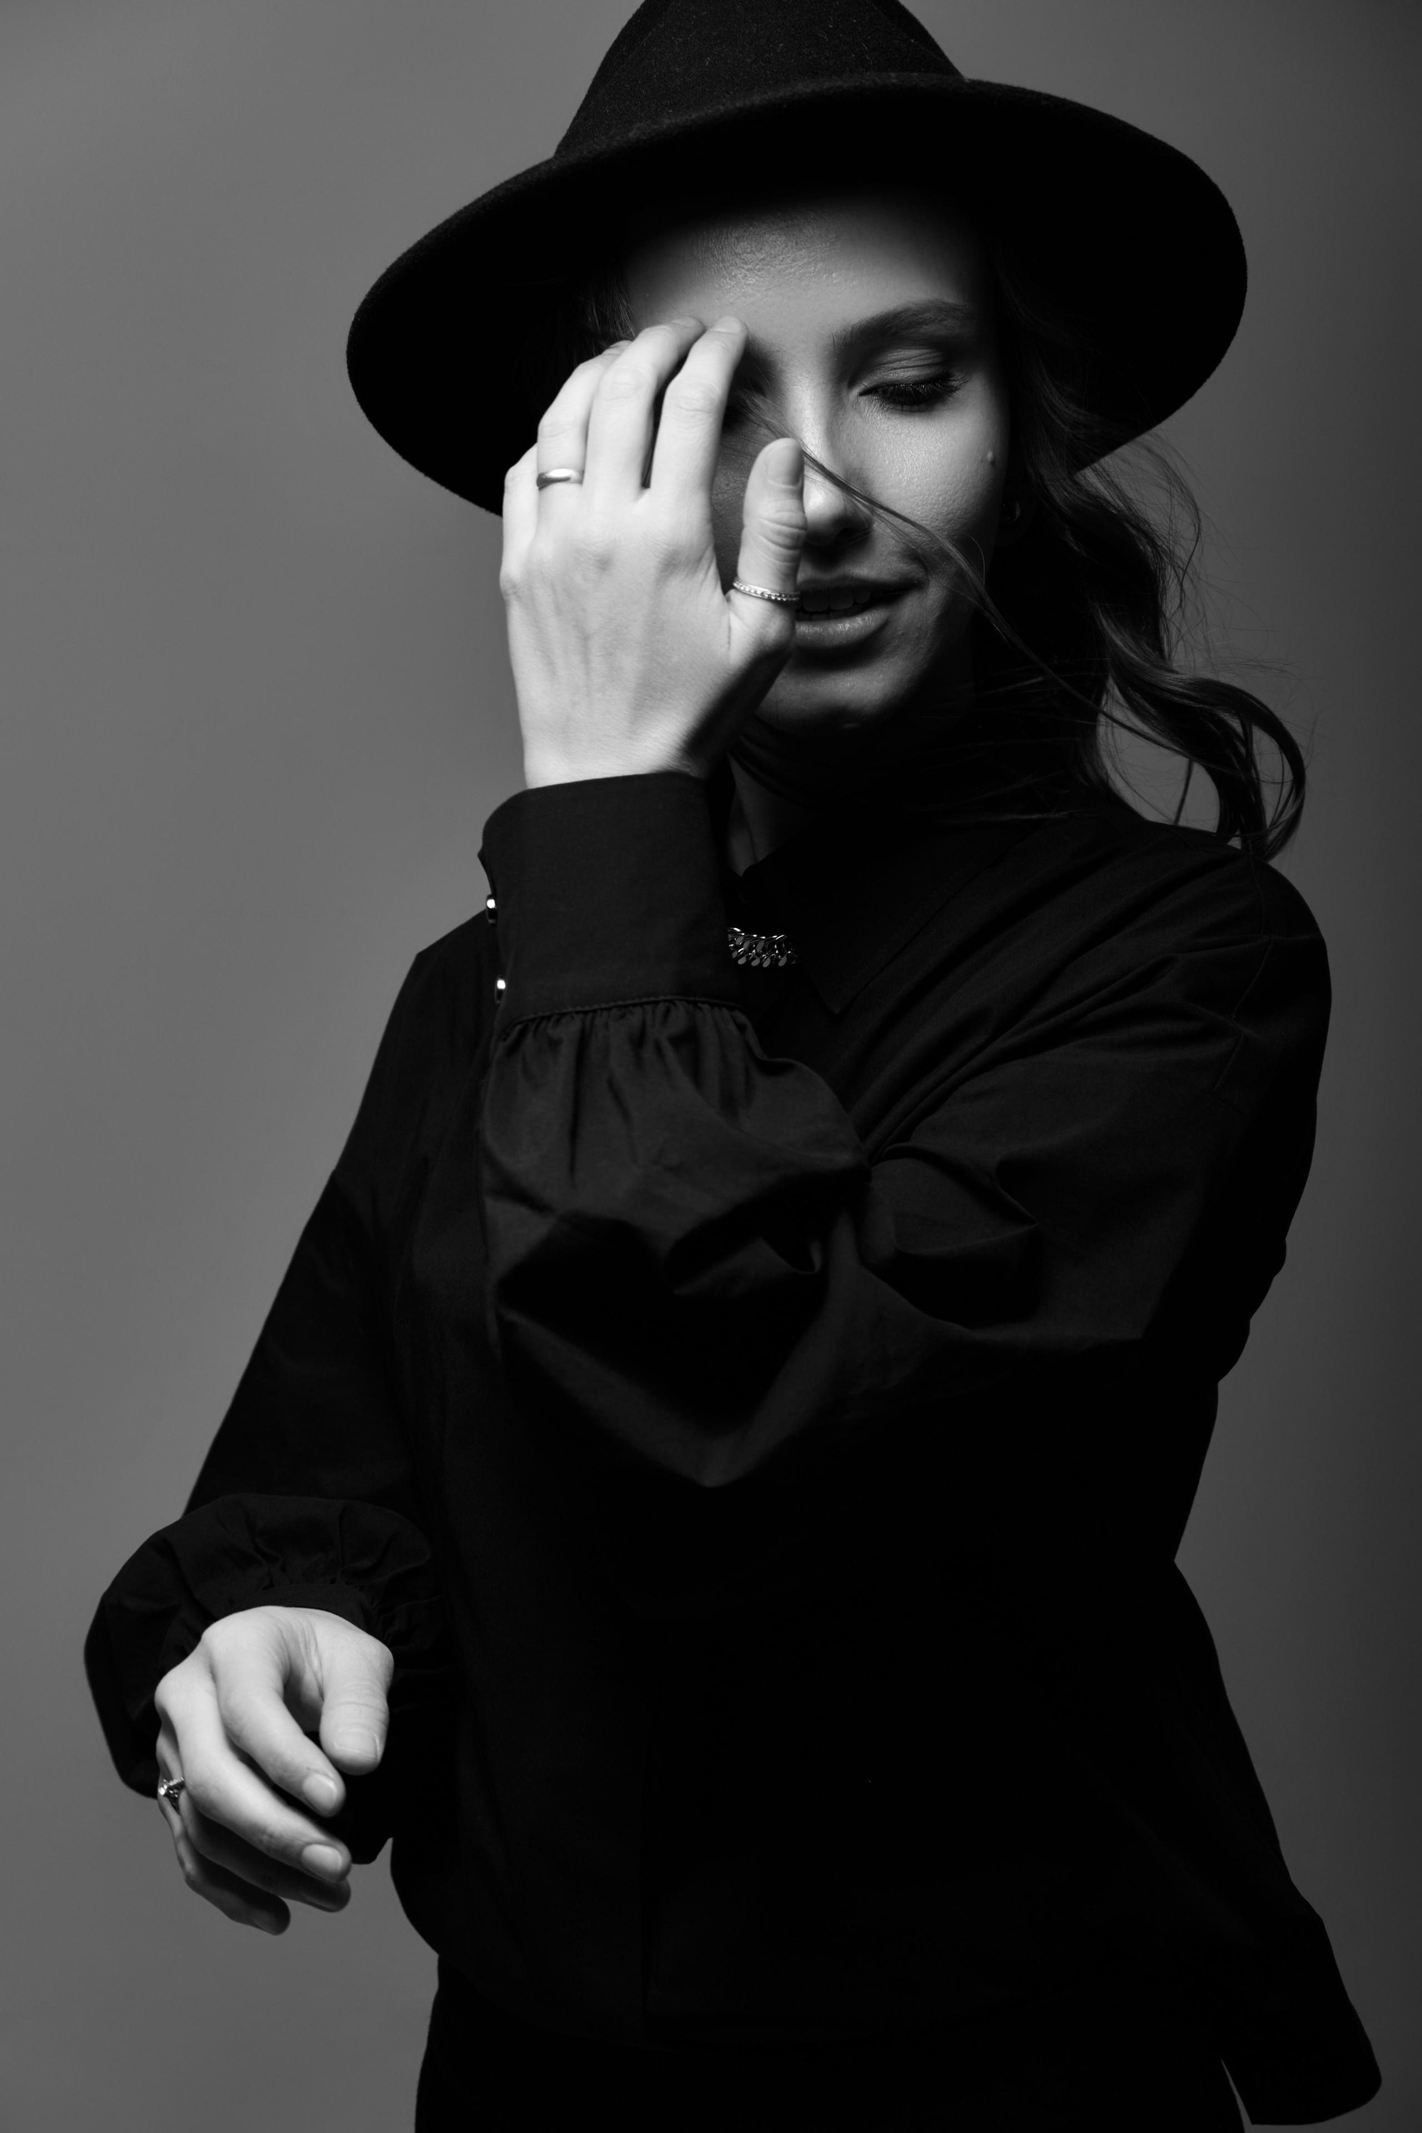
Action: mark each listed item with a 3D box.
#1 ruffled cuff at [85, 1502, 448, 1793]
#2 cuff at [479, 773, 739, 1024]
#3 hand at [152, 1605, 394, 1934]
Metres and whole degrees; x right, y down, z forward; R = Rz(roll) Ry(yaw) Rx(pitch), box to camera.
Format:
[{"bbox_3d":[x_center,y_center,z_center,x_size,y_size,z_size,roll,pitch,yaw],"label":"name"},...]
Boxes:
[{"bbox_3d":[-0.157,0.211,1.110,0.125,0.117,0.100,-1,9,-5],"label":"ruffled cuff"},{"bbox_3d":[-0.033,-0.055,1.040,0.080,0.081,0.065,-6,-3,6],"label":"cuff"},{"bbox_3d":[-0.149,0.238,1.070,0.083,0.100,0.122,0,16,-5],"label":"hand"}]

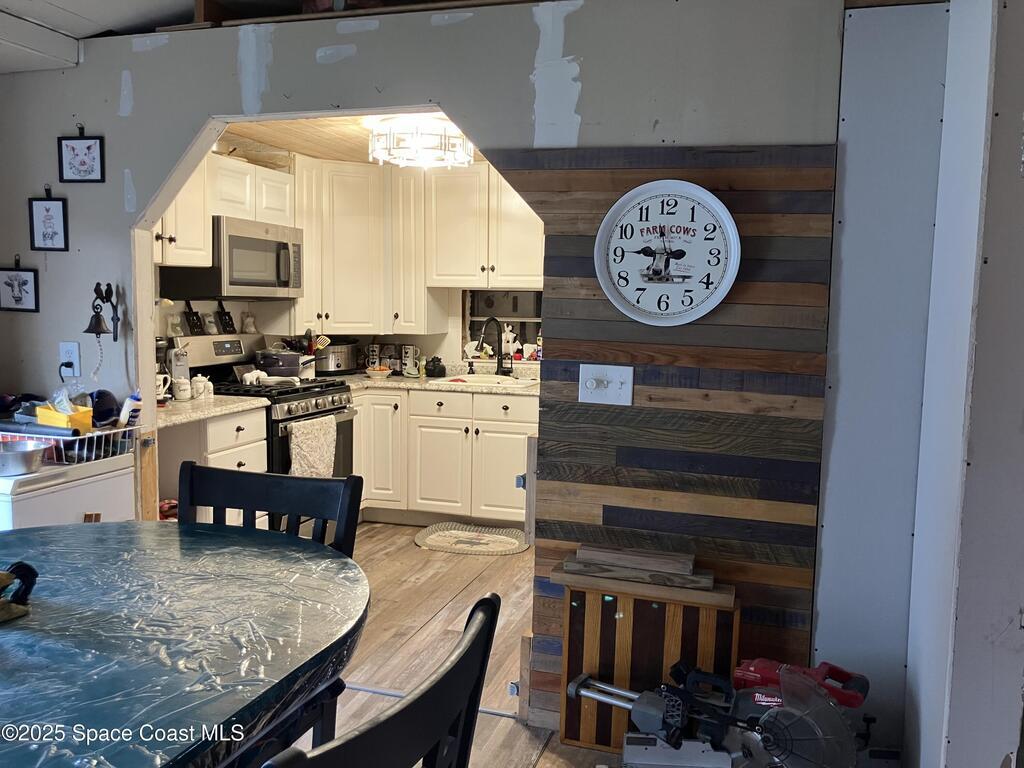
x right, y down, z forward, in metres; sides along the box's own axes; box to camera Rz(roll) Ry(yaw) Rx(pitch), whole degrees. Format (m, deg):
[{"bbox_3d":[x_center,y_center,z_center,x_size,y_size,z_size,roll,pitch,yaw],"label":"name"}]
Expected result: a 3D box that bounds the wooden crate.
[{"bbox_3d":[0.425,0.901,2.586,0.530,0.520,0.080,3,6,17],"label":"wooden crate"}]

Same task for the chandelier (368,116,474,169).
[{"bbox_3d":[-0.423,-1.149,3.908,0.495,0.190,0.495,1,6,0],"label":"chandelier"}]

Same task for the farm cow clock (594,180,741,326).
[{"bbox_3d":[0.474,-0.400,2.547,0.444,0.444,0.052,3,6,16],"label":"farm cow clock"}]

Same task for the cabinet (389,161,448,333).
[{"bbox_3d":[-0.612,-0.864,5.439,0.255,1.065,0.345,3,6,17],"label":"cabinet"}]

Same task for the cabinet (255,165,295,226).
[{"bbox_3d":[-1.476,-1.049,4.677,0.320,0.295,0.385,3,6,16],"label":"cabinet"}]

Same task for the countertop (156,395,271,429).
[{"bbox_3d":[-1.608,0.120,3.747,0.640,0.042,0.830,3,6,17],"label":"countertop"}]

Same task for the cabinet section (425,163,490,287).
[{"bbox_3d":[-0.301,-1.018,5.442,0.436,0.771,0.325,3,6,18],"label":"cabinet section"}]

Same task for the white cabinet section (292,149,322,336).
[{"bbox_3d":[-1.382,-0.838,5.042,0.325,1.078,0.311,3,6,18],"label":"white cabinet section"}]

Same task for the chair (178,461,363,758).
[{"bbox_3d":[-0.615,0.722,1.648,0.455,1.025,0.520,3,6,17],"label":"chair"}]

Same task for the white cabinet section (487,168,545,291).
[{"bbox_3d":[0.113,-0.999,5.306,0.436,0.771,0.325,3,6,18],"label":"white cabinet section"}]

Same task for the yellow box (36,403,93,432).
[{"bbox_3d":[-1.692,0.146,3.137,0.149,0.106,0.110,5,8,15],"label":"yellow box"}]

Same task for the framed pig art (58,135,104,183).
[{"bbox_3d":[-1.630,-0.849,3.134,0.202,0.170,0.018,3,6,16],"label":"framed pig art"}]

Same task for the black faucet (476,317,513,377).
[{"bbox_3d":[-0.114,-0.253,5.559,0.120,0.385,0.225,6,7,38],"label":"black faucet"}]

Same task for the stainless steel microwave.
[{"bbox_3d":[-1.485,-0.660,4.458,0.400,0.405,0.745,3,6,17],"label":"stainless steel microwave"}]

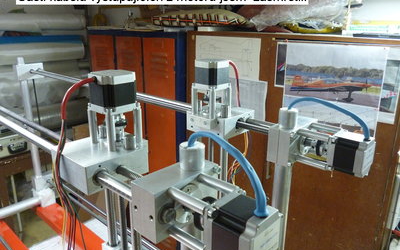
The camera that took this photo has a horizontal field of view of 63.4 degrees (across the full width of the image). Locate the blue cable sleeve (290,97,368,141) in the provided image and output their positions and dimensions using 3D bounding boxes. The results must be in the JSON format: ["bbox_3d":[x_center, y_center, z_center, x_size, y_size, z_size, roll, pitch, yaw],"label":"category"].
[{"bbox_3d":[0.200,-0.013,0.510,0.126,0.058,0.013,9,19,29],"label":"blue cable sleeve"}]

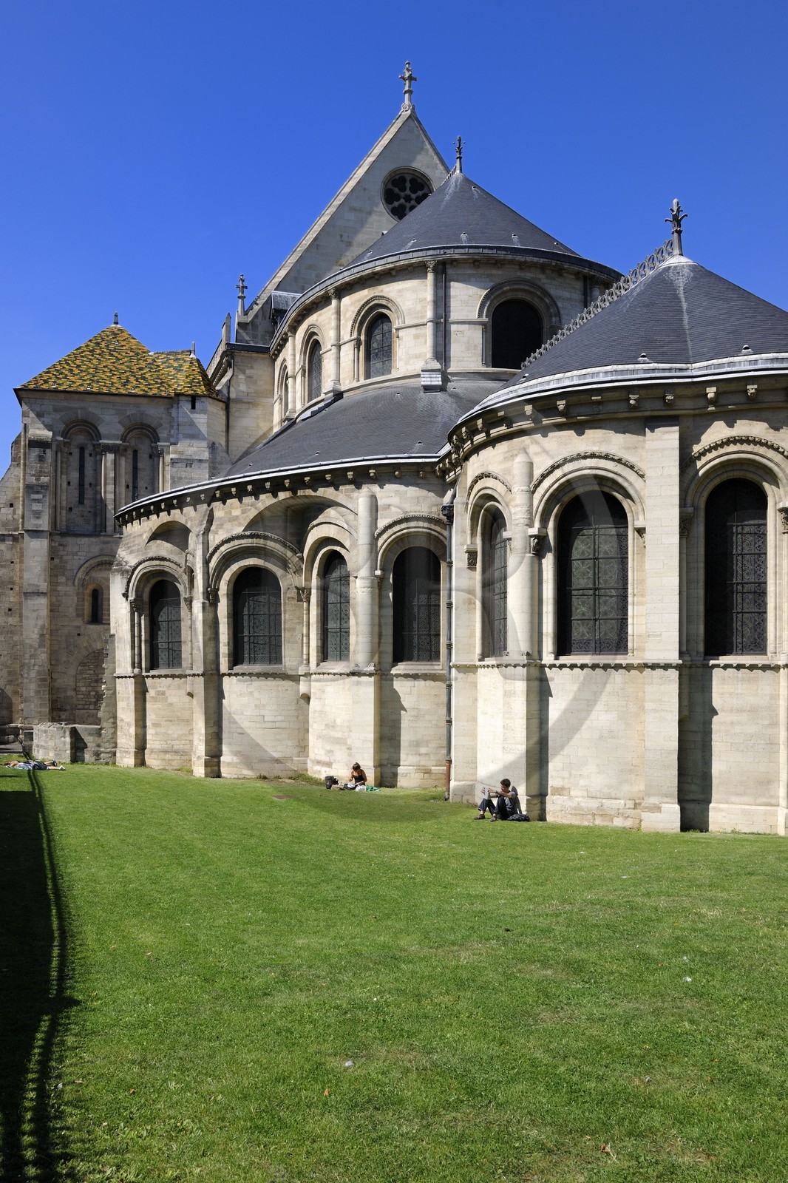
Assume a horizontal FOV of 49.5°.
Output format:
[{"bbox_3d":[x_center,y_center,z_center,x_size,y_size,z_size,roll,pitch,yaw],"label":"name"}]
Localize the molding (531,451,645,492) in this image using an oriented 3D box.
[{"bbox_3d":[3.848,-2.368,16.900,2.250,0.750,0.300,0,0,16],"label":"molding"}]

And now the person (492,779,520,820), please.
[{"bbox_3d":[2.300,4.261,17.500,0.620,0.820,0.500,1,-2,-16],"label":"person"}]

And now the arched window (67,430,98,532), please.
[{"bbox_3d":[-14.710,-5.211,40.300,1.420,4.850,0.400,0,-2,-9],"label":"arched window"}]

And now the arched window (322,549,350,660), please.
[{"bbox_3d":[-1.758,0.447,25.800,0.300,3.200,1.200,2,-3,-44],"label":"arched window"}]

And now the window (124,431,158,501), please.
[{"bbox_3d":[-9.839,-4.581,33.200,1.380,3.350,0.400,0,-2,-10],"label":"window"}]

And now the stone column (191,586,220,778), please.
[{"bbox_3d":[-5.899,2.842,26.800,0.620,5.950,0.600,-1,-2,30],"label":"stone column"}]

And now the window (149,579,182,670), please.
[{"bbox_3d":[-8.004,1.149,29.900,1.450,3.150,0.300,-1,-2,30],"label":"window"}]

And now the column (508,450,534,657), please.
[{"bbox_3d":[2.608,-0.781,17.600,0.520,4.250,0.480,0,0,0],"label":"column"}]

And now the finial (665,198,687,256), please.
[{"bbox_3d":[6.487,-8.367,19.600,0.430,1.260,0.430,1,-2,-19],"label":"finial"}]

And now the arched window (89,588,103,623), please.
[{"bbox_3d":[-11.510,0.553,33.000,0.550,1.450,0.300,0,-2,-10],"label":"arched window"}]

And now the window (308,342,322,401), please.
[{"bbox_3d":[-2.604,-7.226,28.000,0.280,1.920,0.980,1,-3,-32],"label":"window"}]

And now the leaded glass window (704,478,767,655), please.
[{"bbox_3d":[6.034,-0.433,15.100,1.060,3.150,0.300,0,-2,12],"label":"leaded glass window"}]

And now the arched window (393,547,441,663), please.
[{"bbox_3d":[0.623,0.390,24.000,1.360,3.260,0.300,0,0,9],"label":"arched window"}]

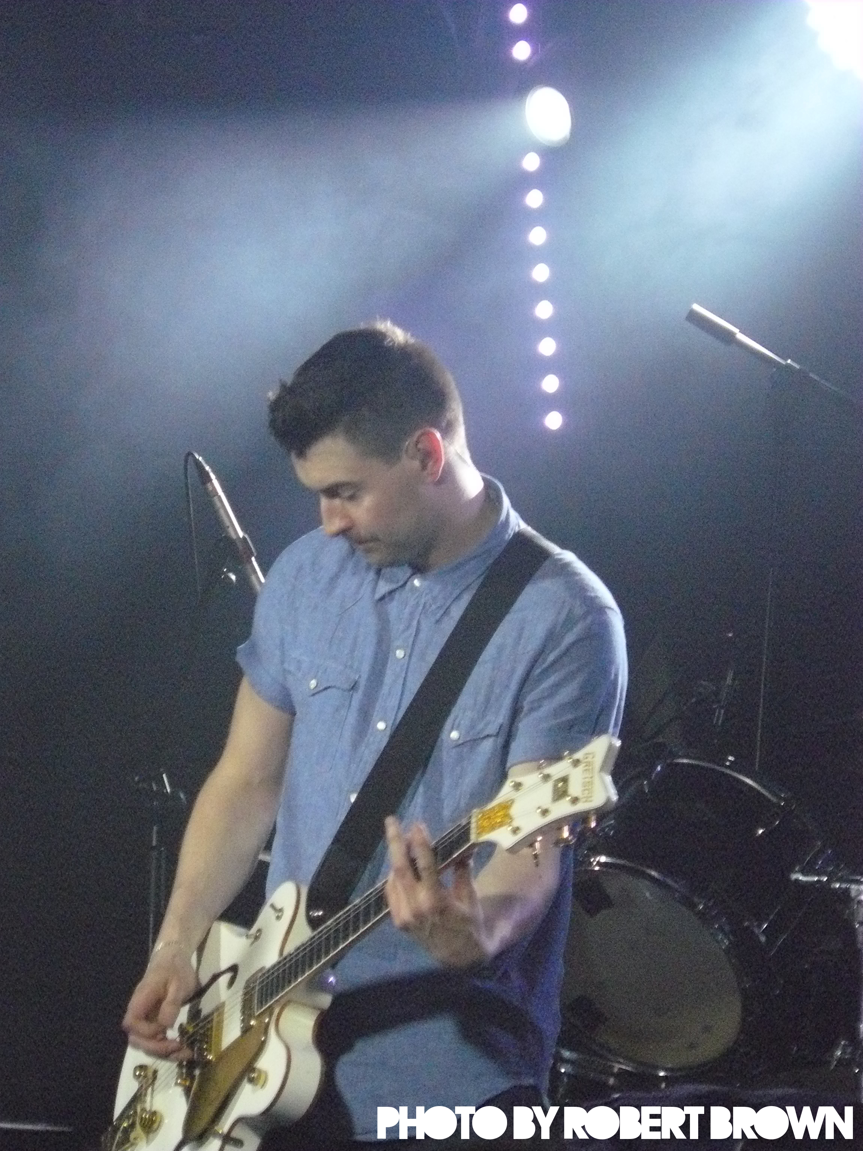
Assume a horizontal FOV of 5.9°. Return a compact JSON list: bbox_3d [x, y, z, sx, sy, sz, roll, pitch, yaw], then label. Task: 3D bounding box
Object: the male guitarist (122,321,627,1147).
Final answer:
[{"bbox_3d":[-0.075,0.560,9.750,0.620,1.710,0.500,0,-4,37],"label":"male guitarist"}]

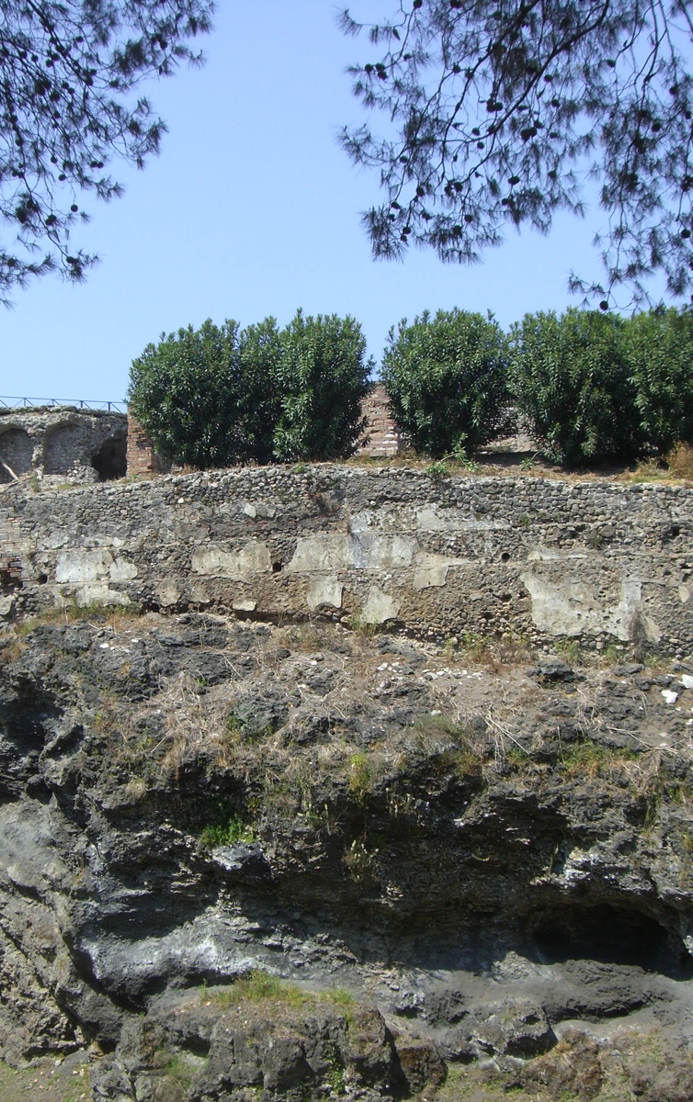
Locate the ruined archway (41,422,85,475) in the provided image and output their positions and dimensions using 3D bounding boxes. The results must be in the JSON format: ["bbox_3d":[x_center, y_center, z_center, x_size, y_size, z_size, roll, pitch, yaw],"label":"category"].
[{"bbox_3d":[-7.385,-2.670,42.900,1.387,1.398,0.500,-5,-10,25],"label":"ruined archway"}]

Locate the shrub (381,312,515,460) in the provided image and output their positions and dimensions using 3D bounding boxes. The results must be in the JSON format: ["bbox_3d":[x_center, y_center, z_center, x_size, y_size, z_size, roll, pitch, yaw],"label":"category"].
[{"bbox_3d":[2.480,-4.184,40.000,3.231,3.810,3.000,0,-9,-3],"label":"shrub"}]

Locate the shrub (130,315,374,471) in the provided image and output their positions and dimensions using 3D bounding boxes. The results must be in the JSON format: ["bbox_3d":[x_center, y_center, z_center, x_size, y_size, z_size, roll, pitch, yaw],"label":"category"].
[{"bbox_3d":[-2.438,-4.031,40.300,6.052,4.042,3.200,-1,-9,0],"label":"shrub"}]

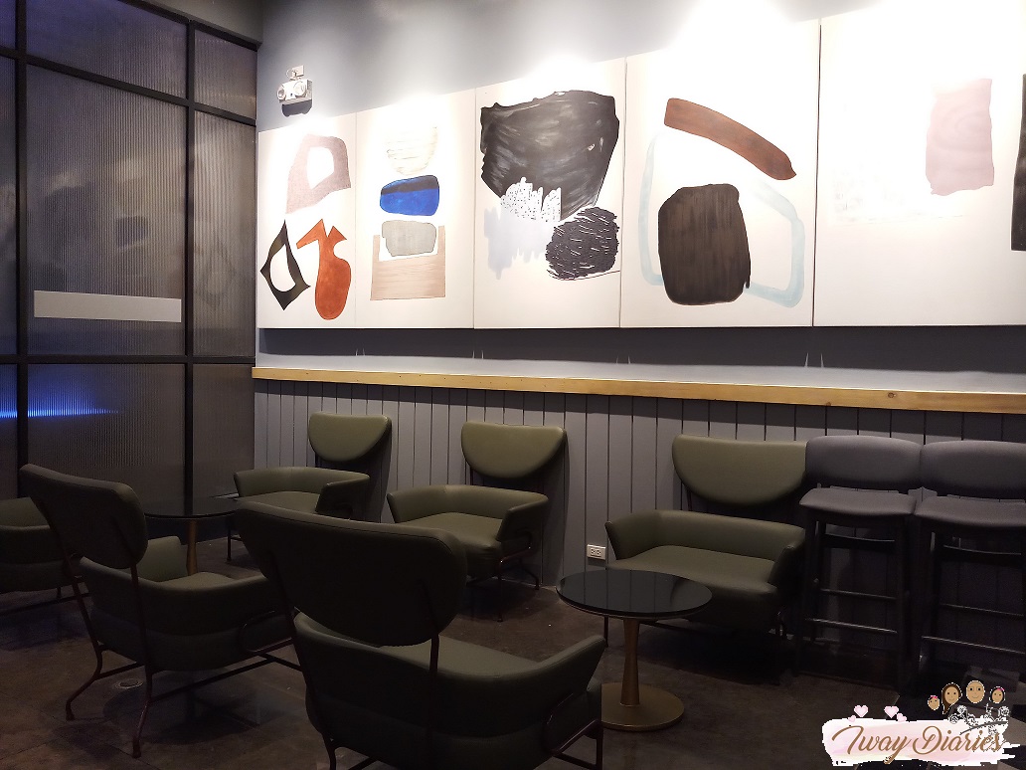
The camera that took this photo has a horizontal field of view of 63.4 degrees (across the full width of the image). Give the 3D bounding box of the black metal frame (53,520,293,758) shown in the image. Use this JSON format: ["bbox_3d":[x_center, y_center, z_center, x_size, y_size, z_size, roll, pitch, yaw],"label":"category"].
[{"bbox_3d":[-1.288,0.849,3.143,0.806,0.775,0.685,2,3,35],"label":"black metal frame"}]

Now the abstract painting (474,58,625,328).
[{"bbox_3d":[0.197,-1.050,4.787,0.997,1.446,0.040,2,3,34],"label":"abstract painting"}]

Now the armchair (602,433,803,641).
[{"bbox_3d":[0.946,0.761,3.909,0.866,0.952,0.735,2,3,34],"label":"armchair"}]

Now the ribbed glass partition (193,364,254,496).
[{"bbox_3d":[-2.107,0.329,6.069,0.030,0.967,0.529,2,3,34],"label":"ribbed glass partition"}]

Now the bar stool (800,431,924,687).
[{"bbox_3d":[1.505,0.745,3.660,0.483,1.022,0.493,2,3,27],"label":"bar stool"}]

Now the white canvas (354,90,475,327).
[{"bbox_3d":[-0.634,-1.085,5.344,1.002,1.446,0.040,2,3,34],"label":"white canvas"}]

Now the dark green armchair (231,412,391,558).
[{"bbox_3d":[-1.306,0.675,5.420,0.866,0.937,0.735,2,3,34],"label":"dark green armchair"}]

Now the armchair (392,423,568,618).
[{"bbox_3d":[-0.224,0.712,4.694,0.866,0.952,0.735,2,3,34],"label":"armchair"}]

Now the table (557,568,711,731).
[{"bbox_3d":[0.463,1.026,3.225,0.589,0.465,0.589,1,2,0],"label":"table"}]

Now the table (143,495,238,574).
[{"bbox_3d":[-1.835,0.930,4.757,0.589,0.465,0.589,2,3,34],"label":"table"}]

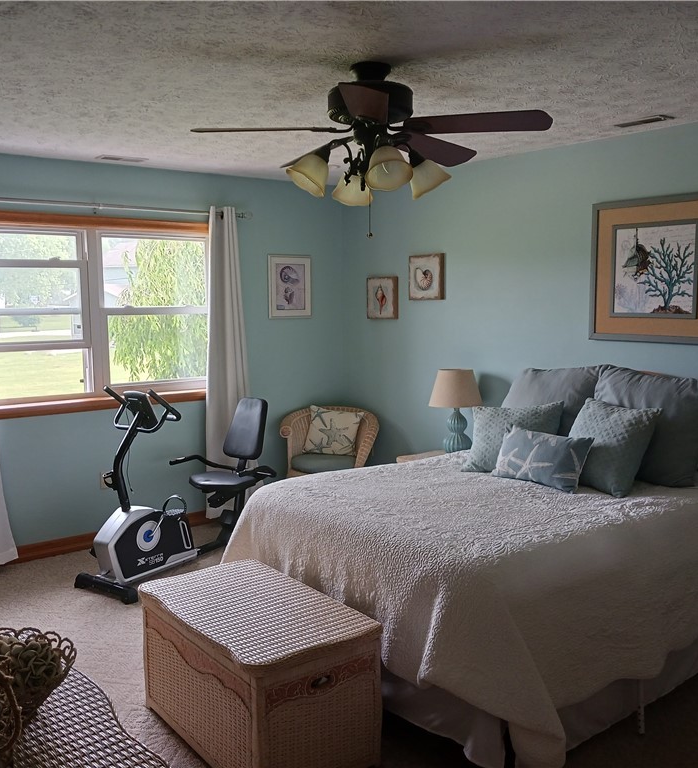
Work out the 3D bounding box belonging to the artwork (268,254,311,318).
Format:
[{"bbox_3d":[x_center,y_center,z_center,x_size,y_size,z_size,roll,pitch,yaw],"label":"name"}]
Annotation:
[{"bbox_3d":[-0.413,-0.697,5.757,0.365,0.453,0.025,-5,8,-37],"label":"artwork"}]

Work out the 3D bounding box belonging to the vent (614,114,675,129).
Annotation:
[{"bbox_3d":[1.417,-1.255,3.844,0.115,0.020,0.280,-5,8,-37],"label":"vent"}]

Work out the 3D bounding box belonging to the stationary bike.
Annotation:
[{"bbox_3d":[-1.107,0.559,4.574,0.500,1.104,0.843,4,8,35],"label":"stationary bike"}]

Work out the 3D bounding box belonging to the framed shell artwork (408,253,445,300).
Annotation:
[{"bbox_3d":[0.525,-0.717,5.382,0.045,0.301,0.301,-5,8,-37],"label":"framed shell artwork"}]

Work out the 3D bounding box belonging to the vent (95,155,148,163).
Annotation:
[{"bbox_3d":[-1.366,-1.347,4.815,0.290,0.020,0.135,-5,8,-37],"label":"vent"}]

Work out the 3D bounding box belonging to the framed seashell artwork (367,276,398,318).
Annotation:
[{"bbox_3d":[0.239,-0.618,5.755,0.040,0.297,0.300,-5,8,-37],"label":"framed seashell artwork"}]

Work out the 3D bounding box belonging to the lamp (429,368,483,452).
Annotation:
[{"bbox_3d":[0.670,0.192,4.951,0.330,0.560,0.330,0,6,0],"label":"lamp"}]

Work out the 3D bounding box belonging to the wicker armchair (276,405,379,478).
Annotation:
[{"bbox_3d":[-0.117,0.597,5.516,0.700,0.820,0.660,3,7,26],"label":"wicker armchair"}]

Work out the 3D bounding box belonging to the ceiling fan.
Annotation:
[{"bbox_3d":[0.081,-0.912,2.902,1.320,0.480,1.270,0,7,4],"label":"ceiling fan"}]

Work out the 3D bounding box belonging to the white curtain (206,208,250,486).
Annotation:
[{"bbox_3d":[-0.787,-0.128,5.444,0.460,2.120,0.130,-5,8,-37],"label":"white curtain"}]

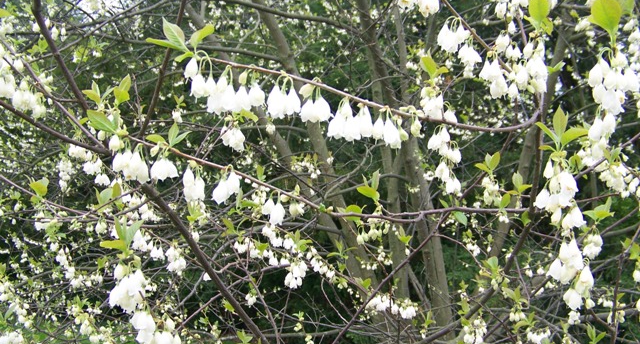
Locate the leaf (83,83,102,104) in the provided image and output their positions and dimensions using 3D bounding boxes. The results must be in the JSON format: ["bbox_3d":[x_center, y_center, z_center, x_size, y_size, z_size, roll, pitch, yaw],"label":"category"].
[{"bbox_3d":[-0.344,-0.119,0.980,0.030,0.033,0.021,0,0,0],"label":"leaf"}]

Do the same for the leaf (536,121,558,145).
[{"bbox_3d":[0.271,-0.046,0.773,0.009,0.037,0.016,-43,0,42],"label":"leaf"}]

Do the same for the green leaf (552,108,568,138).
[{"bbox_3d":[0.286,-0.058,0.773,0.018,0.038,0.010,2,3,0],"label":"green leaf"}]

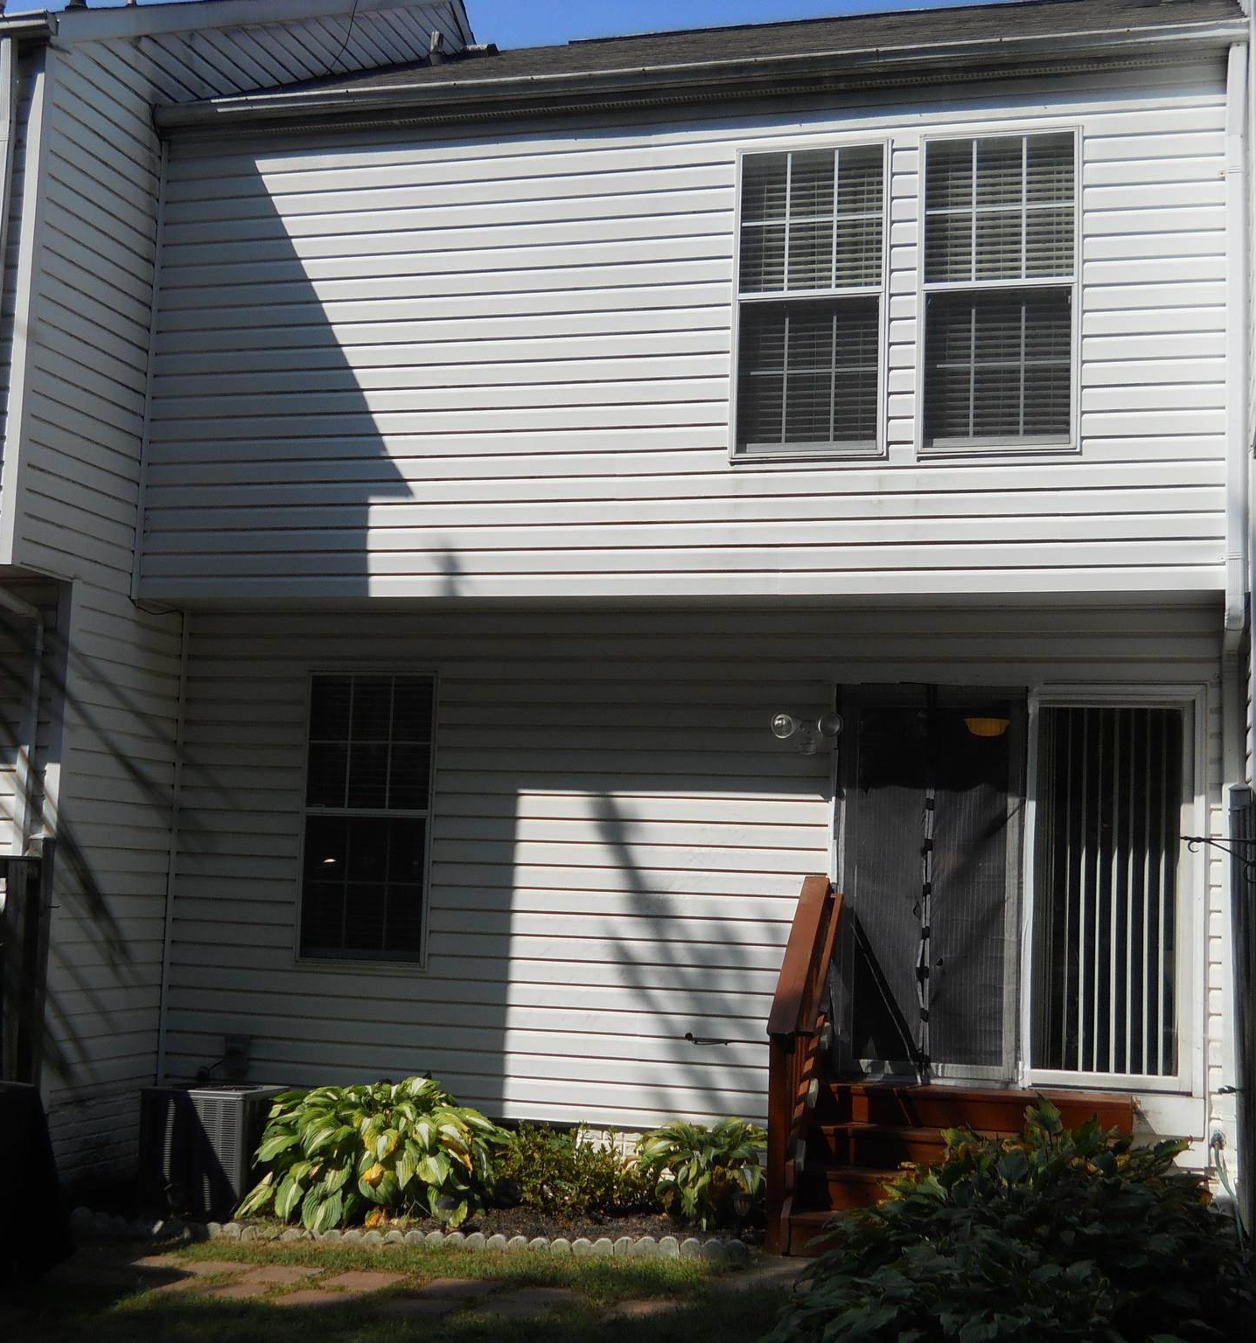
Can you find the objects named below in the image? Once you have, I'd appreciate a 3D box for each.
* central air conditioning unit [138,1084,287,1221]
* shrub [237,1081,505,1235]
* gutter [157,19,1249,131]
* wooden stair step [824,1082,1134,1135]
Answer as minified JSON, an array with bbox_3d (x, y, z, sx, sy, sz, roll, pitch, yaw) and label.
[{"bbox_3d":[-2.227,2.551,10.277,0.590,0.635,0.590,0,-6,15],"label":"central air conditioning unit"},{"bbox_3d":[-1.358,2.475,9.969,1.380,0.670,0.980,0,-6,15],"label":"shrub"},{"bbox_3d":[0.167,-3.128,10.095,5.905,0.095,0.135,0,-6,15],"label":"gutter"},{"bbox_3d":[1.756,2.199,9.613,1.490,0.180,0.320,0,-6,15],"label":"wooden stair step"}]

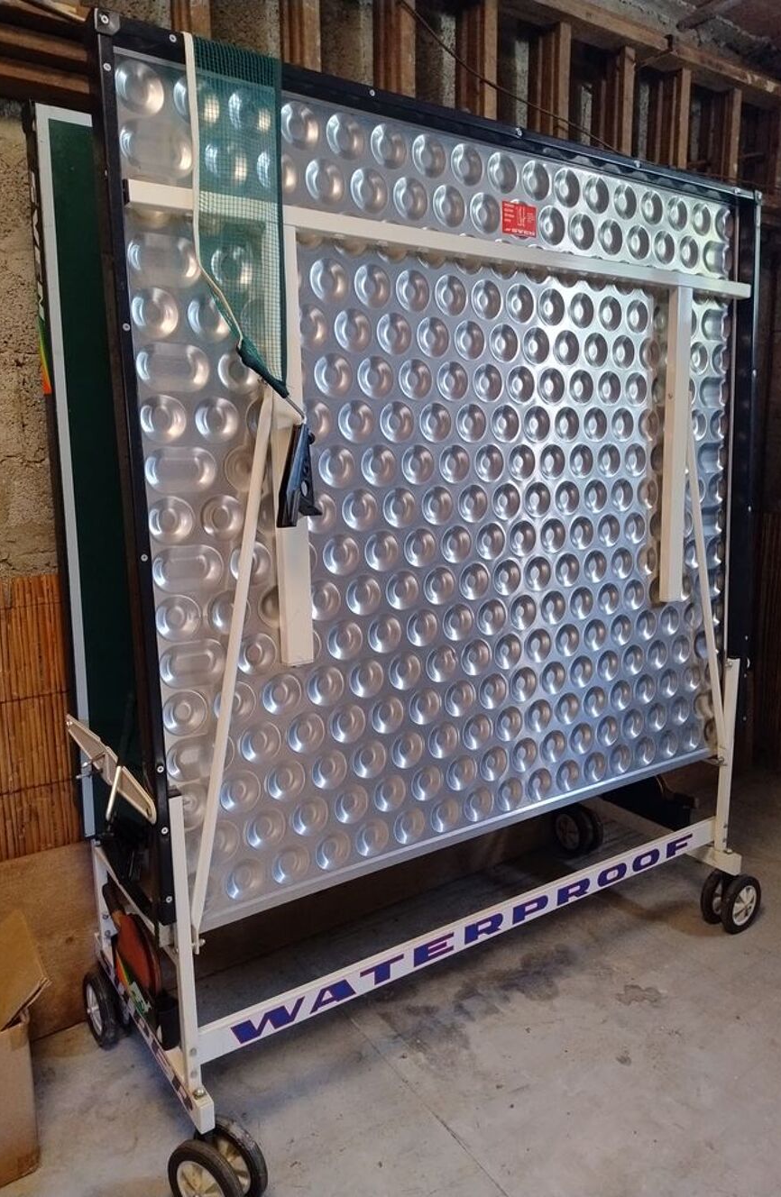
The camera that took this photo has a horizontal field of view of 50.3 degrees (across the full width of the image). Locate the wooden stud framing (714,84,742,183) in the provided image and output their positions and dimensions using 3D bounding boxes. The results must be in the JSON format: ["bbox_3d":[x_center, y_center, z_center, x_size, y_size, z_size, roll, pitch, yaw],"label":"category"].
[{"bbox_3d":[0.978,-1.332,2.423,0.044,0.255,0.055,-7,12,-33],"label":"wooden stud framing"}]

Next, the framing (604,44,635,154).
[{"bbox_3d":[0.598,-1.284,2.176,0.044,0.255,0.062,-7,12,-33],"label":"framing"}]

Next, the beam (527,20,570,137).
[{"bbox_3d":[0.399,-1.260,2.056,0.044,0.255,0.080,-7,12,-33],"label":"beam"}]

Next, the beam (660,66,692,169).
[{"bbox_3d":[0.786,-1.308,2.299,0.044,0.255,0.060,-7,12,-33],"label":"beam"}]

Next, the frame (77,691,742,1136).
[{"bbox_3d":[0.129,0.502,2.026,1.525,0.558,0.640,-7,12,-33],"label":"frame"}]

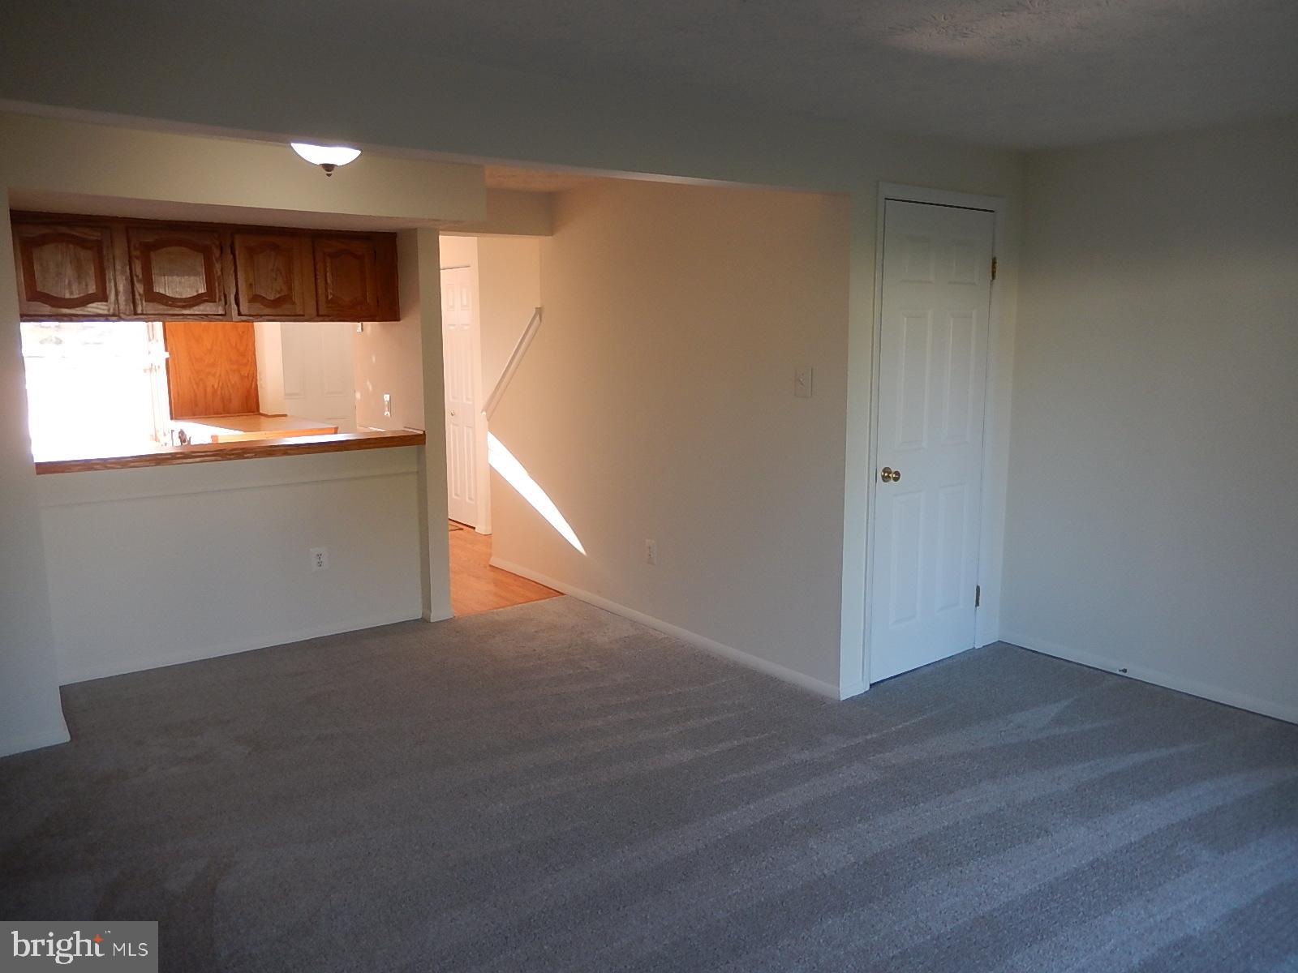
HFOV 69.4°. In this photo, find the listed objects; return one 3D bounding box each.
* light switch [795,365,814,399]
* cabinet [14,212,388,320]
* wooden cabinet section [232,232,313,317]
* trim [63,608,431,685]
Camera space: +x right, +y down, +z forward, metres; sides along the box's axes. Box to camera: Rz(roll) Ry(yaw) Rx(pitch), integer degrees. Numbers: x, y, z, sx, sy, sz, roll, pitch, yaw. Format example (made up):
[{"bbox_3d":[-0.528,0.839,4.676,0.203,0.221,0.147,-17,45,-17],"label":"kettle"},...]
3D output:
[{"bbox_3d":[0.639,-0.434,3.884,0.013,0.120,0.078,-7,11,-36],"label":"light switch"},{"bbox_3d":[-2.122,-1.038,4.594,1.735,0.462,0.325,-7,11,-36],"label":"cabinet"},{"bbox_3d":[-1.929,-1.057,4.735,0.388,0.406,0.310,-7,11,-36],"label":"wooden cabinet section"},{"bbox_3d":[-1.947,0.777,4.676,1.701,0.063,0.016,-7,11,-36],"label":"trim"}]

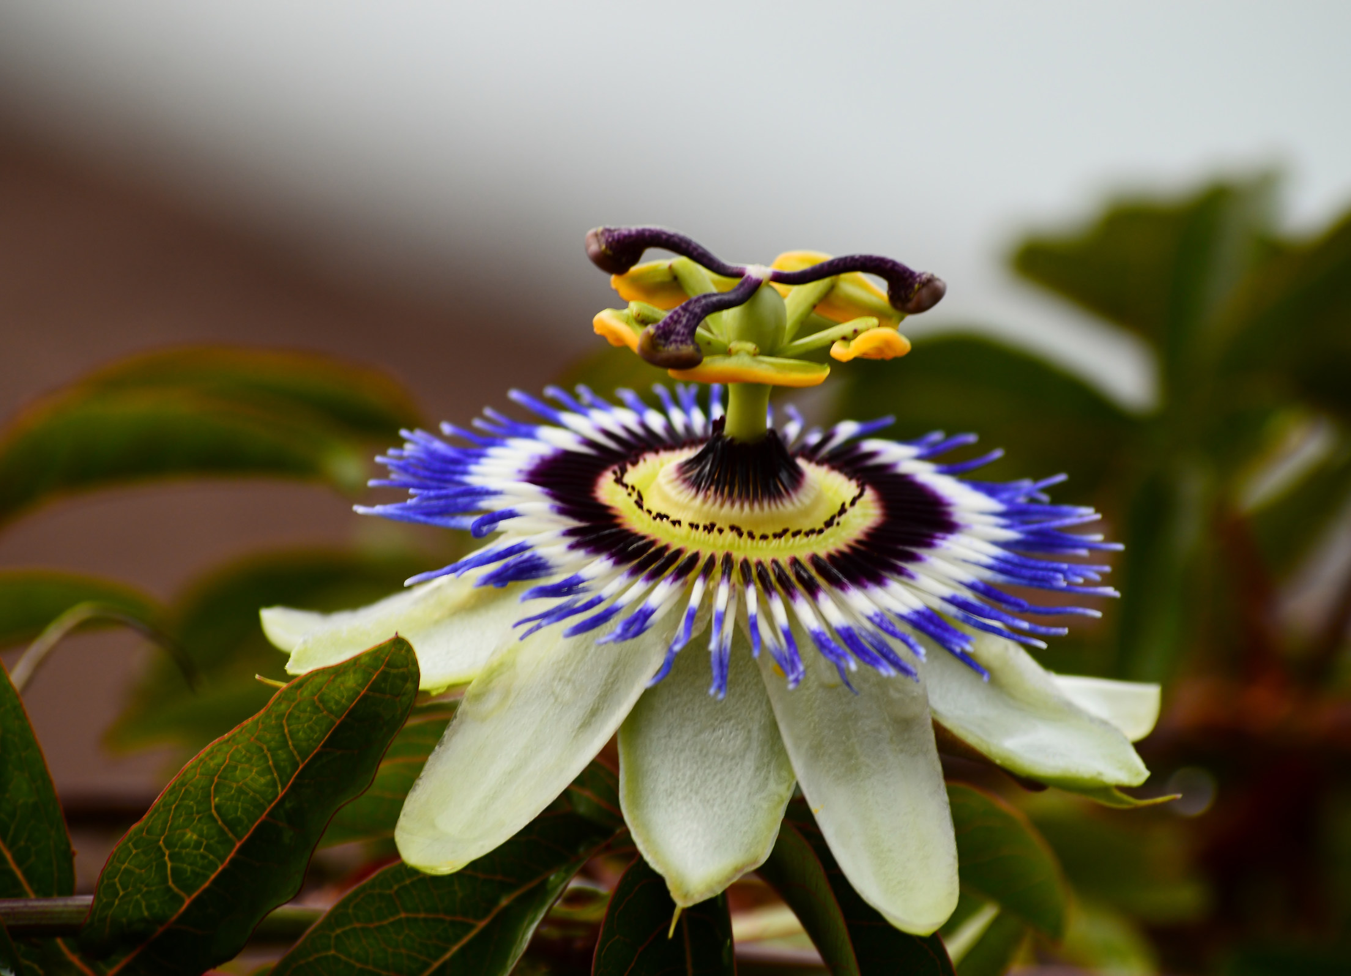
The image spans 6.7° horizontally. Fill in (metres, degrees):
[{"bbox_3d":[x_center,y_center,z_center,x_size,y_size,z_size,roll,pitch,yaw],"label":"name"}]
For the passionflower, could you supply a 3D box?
[{"bbox_3d":[0.004,0.002,1.100,0.083,0.048,0.082,3,23,-1],"label":"passionflower"}]

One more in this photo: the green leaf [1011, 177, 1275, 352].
[{"bbox_3d":[0.051,-0.024,1.260,0.028,0.010,0.017,-9,38,-2],"label":"green leaf"}]

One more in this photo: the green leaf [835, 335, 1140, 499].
[{"bbox_3d":[0.032,-0.007,1.180,0.029,0.009,0.017,-3,34,0],"label":"green leaf"}]

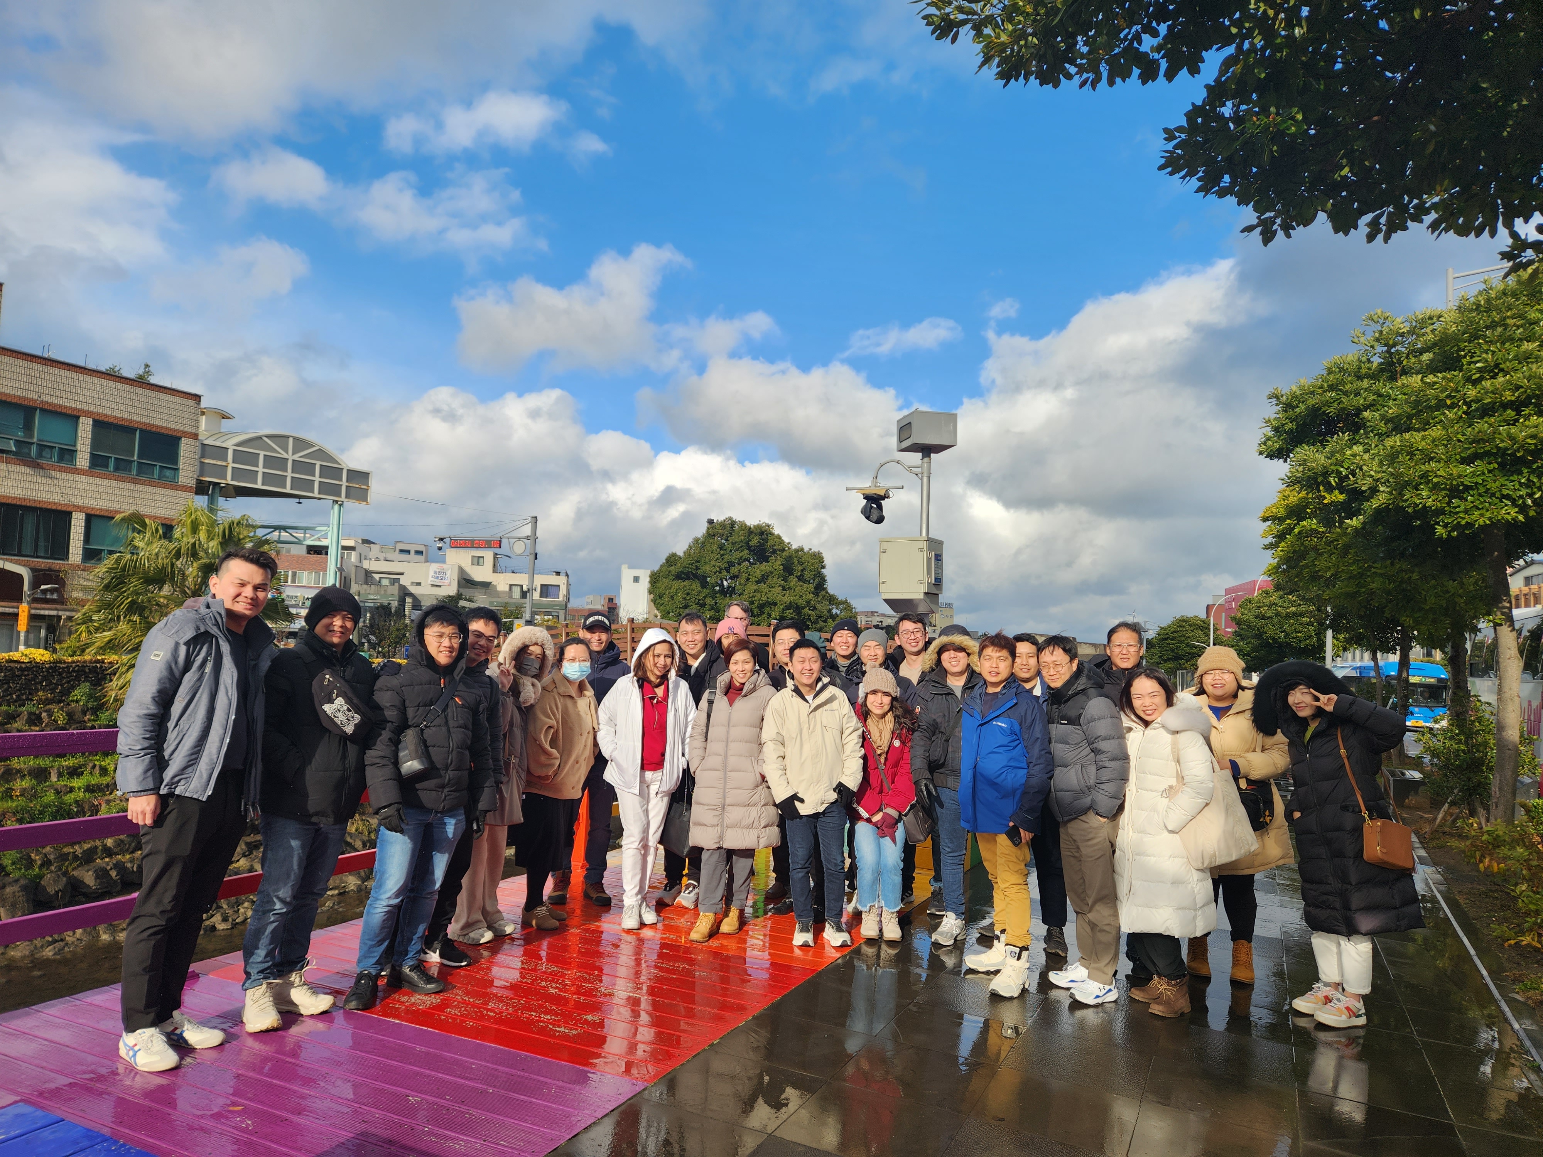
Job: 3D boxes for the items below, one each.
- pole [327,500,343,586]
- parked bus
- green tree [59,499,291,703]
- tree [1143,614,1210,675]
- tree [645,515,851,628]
[{"bbox_3d":[-16.300,0.600,38.000,0.430,6.750,0.430,3,-5,0],"label":"pole"},{"bbox_3d":[32.000,6.050,52.500,2.500,3.350,11.000,1,-5,22],"label":"parked bus"},{"bbox_3d":[-9.300,0.700,16.000,3.200,3.700,3.200,3,-5,0],"label":"green tree"},{"bbox_3d":[27.500,5.400,68.000,5.700,6.100,5.700,3,-5,0],"label":"tree"},{"bbox_3d":[-0.800,1.240,43.000,8.500,7.500,8.200,3,-5,0],"label":"tree"}]

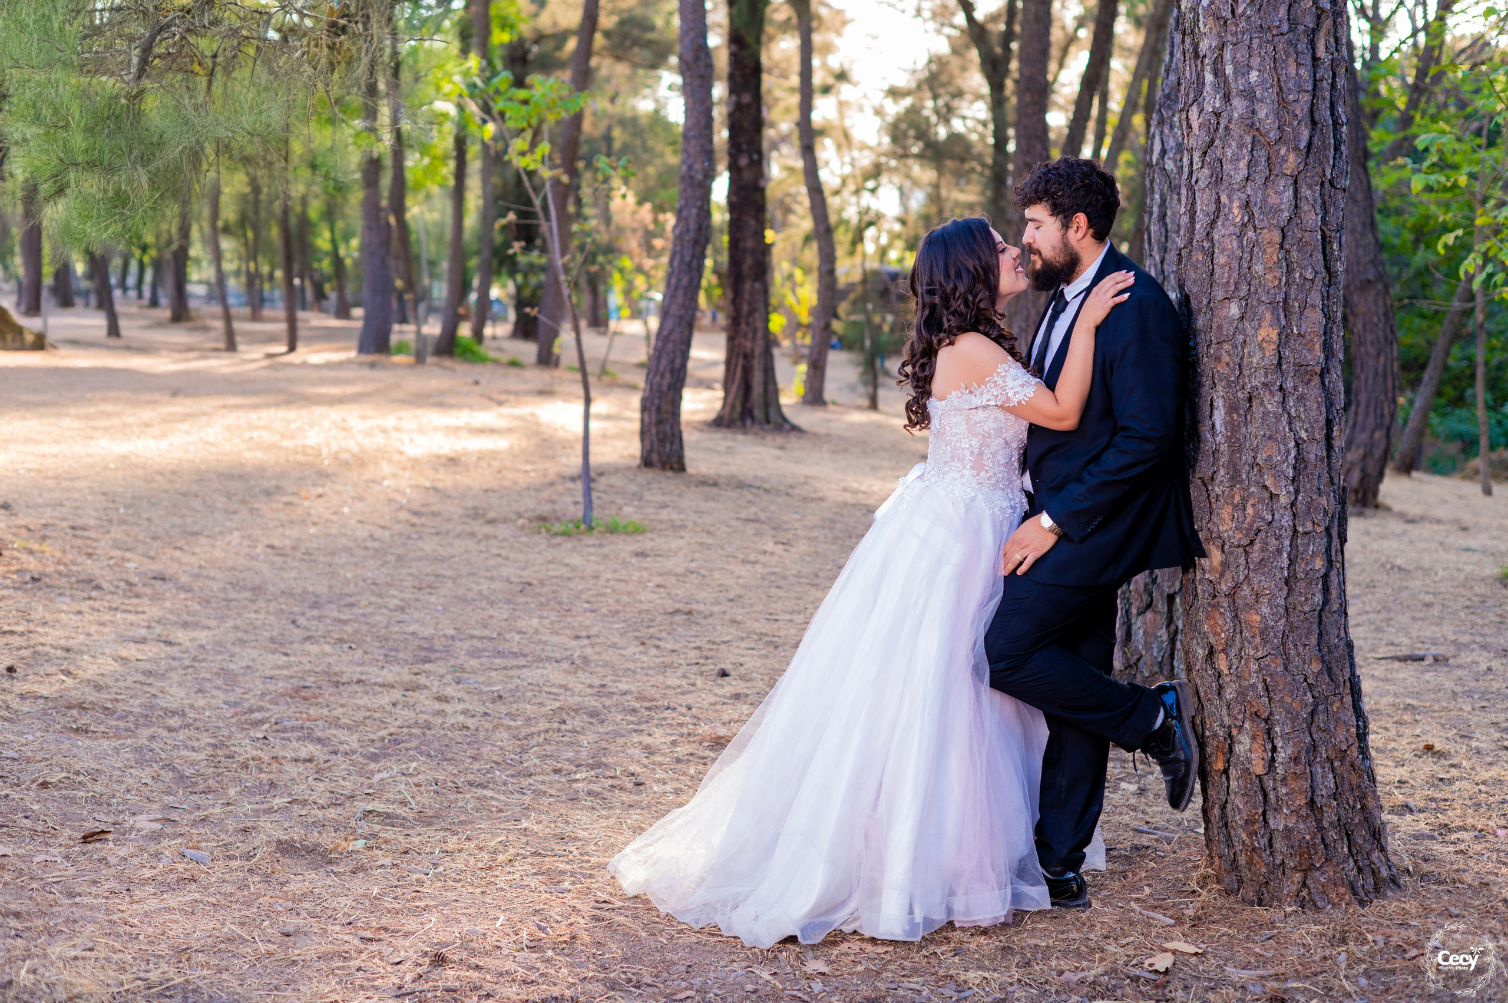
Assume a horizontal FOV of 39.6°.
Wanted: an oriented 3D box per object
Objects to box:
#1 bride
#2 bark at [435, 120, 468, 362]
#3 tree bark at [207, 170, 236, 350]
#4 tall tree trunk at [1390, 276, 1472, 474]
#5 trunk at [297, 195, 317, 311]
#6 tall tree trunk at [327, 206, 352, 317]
[{"bbox_3d":[0.250,0.140,4.847,1.200,1.590,0.800,0,6,0],"label":"bride"},{"bbox_3d":[-4.711,-4.061,32.751,0.280,3.610,0.280,4,6,0],"label":"bark"},{"bbox_3d":[-8.816,-4.013,34.769,0.220,3.000,0.220,-3,6,0],"label":"tree bark"},{"bbox_3d":[4.949,-0.922,15.227,0.170,1.446,0.170,15,6,-2],"label":"tall tree trunk"},{"bbox_3d":[-12.352,-6.833,57.597,0.380,3.250,0.380,0,6,0],"label":"trunk"},{"bbox_3d":[-10.278,-5.982,51.655,0.340,2.980,0.340,-4,6,0],"label":"tall tree trunk"}]

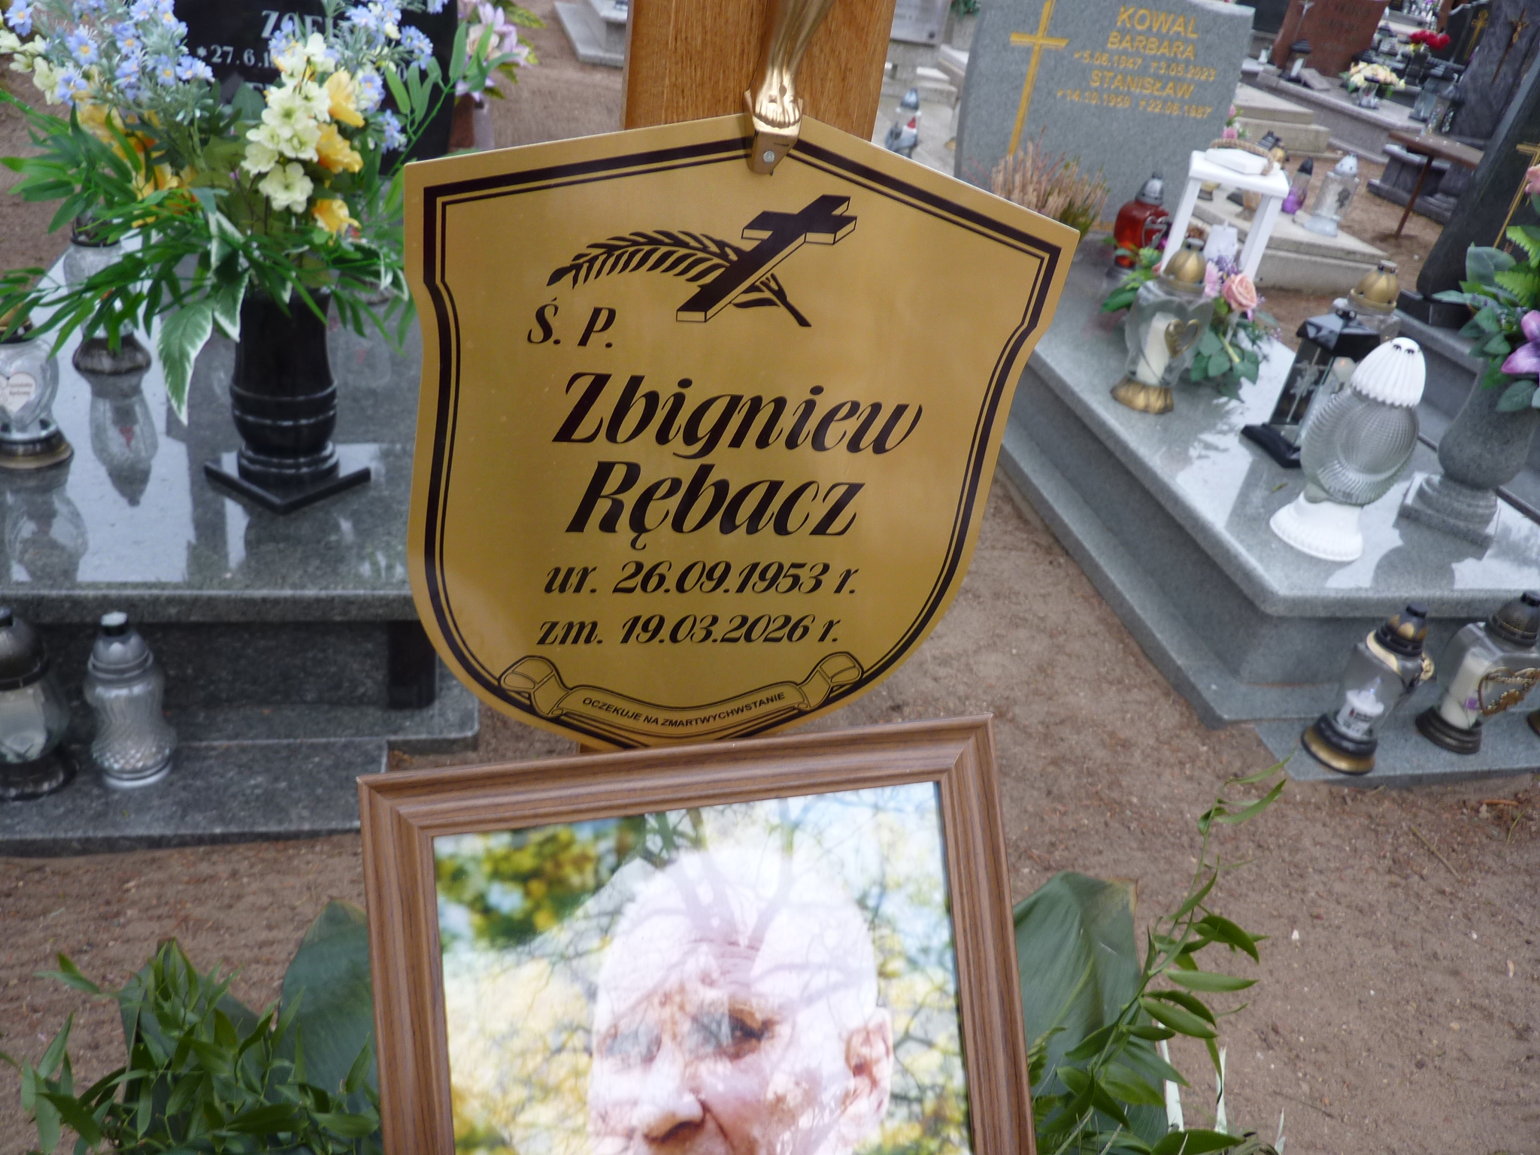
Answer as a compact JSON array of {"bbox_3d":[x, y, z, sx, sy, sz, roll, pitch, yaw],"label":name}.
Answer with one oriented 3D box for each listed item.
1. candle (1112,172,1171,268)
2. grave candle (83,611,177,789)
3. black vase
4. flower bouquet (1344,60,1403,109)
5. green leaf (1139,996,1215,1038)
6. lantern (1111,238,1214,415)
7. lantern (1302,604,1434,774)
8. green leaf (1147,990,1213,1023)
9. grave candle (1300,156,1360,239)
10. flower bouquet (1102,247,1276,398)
[{"bbox_3d":[1.111,-1.050,3.312,0.150,0.275,0.125,-3,33,-21],"label":"candle"},{"bbox_3d":[-0.759,0.141,1.310,0.100,0.224,0.100,12,31,3],"label":"grave candle"},{"bbox_3d":[-0.648,-0.254,1.493,0.152,0.275,0.152,26,34,24],"label":"black vase"},{"bbox_3d":[4.666,-3.810,8.600,0.410,0.340,0.330,1,32,-14],"label":"flower bouquet"},{"bbox_3d":[0.257,0.278,0.700,0.054,0.010,0.018,24,32,2],"label":"green leaf"},{"bbox_3d":[0.828,-0.529,2.322,0.165,0.334,0.135,-1,32,-17],"label":"lantern"},{"bbox_3d":[0.942,0.161,1.715,0.115,0.281,0.122,-9,36,-29],"label":"lantern"},{"bbox_3d":[0.260,0.272,0.705,0.052,0.012,0.016,23,29,-2],"label":"green leaf"},{"bbox_3d":[2.361,-1.605,4.644,0.135,0.290,0.135,-5,34,-23],"label":"grave candle"},{"bbox_3d":[0.980,-0.601,2.600,0.340,0.250,0.260,1,32,-14],"label":"flower bouquet"}]

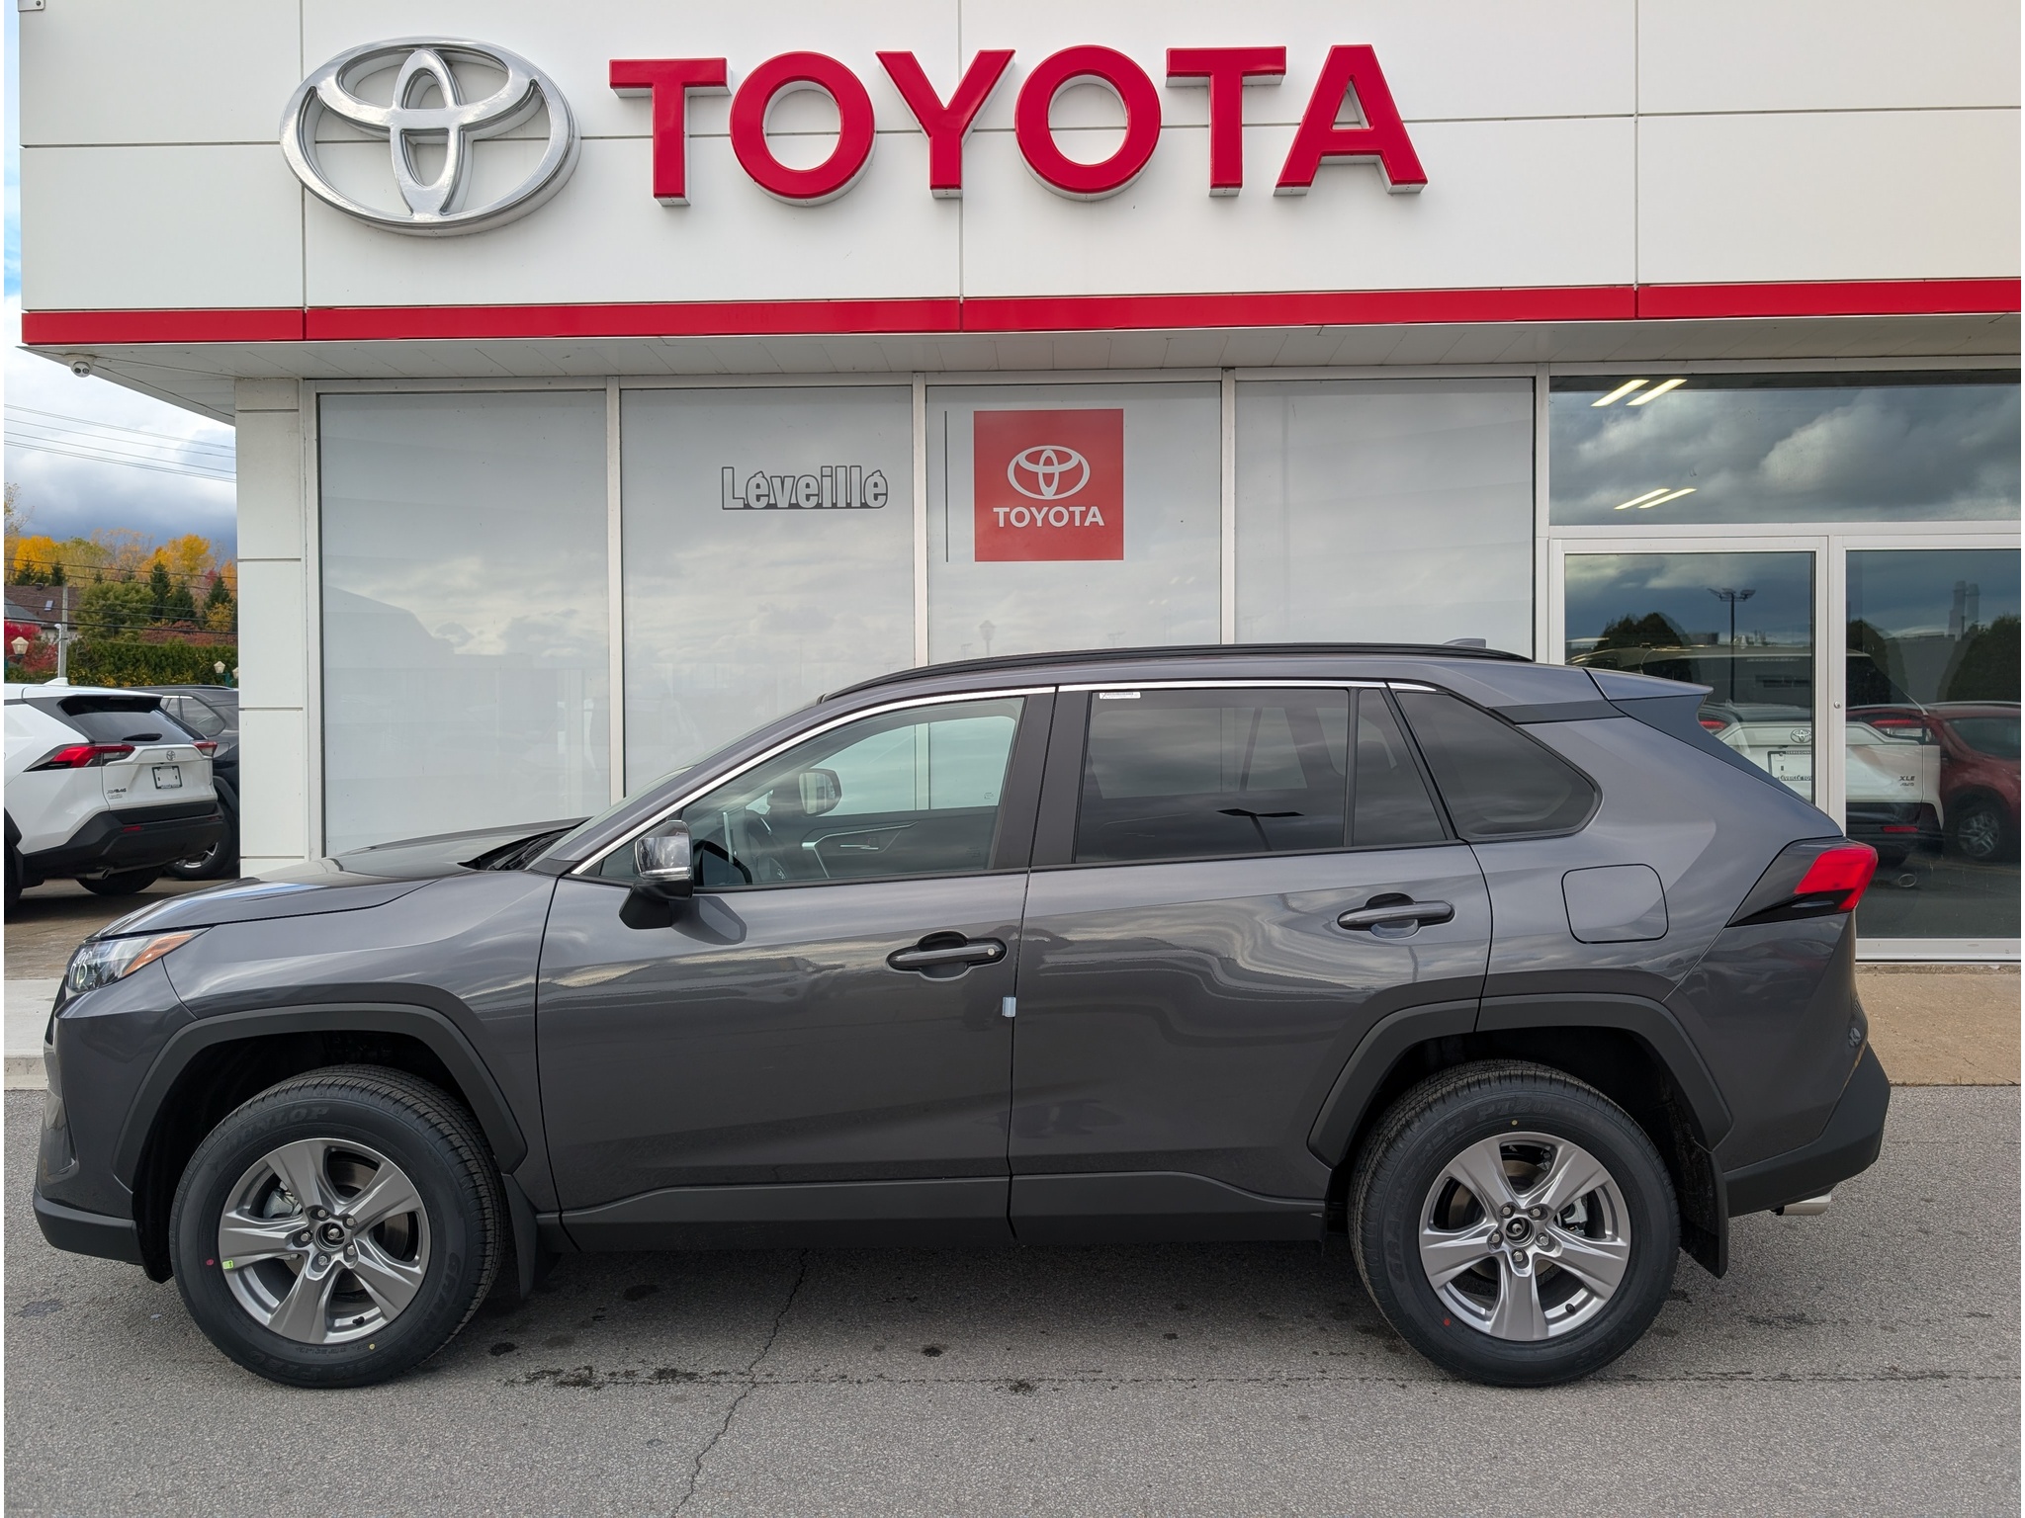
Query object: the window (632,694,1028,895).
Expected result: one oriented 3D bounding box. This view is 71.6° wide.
[{"bbox_3d":[-0.432,0.077,3.281,0.922,0.437,0.170,0,0,1],"label":"window"}]

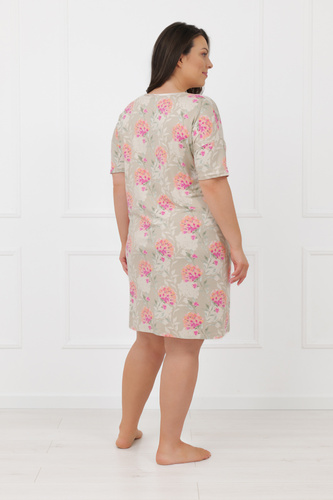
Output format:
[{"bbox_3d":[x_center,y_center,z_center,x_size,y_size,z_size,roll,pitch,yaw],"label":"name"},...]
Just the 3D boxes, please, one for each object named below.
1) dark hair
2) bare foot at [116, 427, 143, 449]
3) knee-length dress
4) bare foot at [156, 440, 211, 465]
[{"bbox_3d":[0.046,-0.742,2.690,0.225,0.280,0.200,-2,4,-22],"label":"dark hair"},{"bbox_3d":[-0.148,0.769,2.945,0.090,0.083,0.235,1,4,12],"label":"bare foot"},{"bbox_3d":[0.003,-0.150,2.735,0.510,0.930,0.330,2,5,33],"label":"knee-length dress"},{"bbox_3d":[0.067,0.778,2.730,0.230,0.092,0.090,-2,4,-28],"label":"bare foot"}]

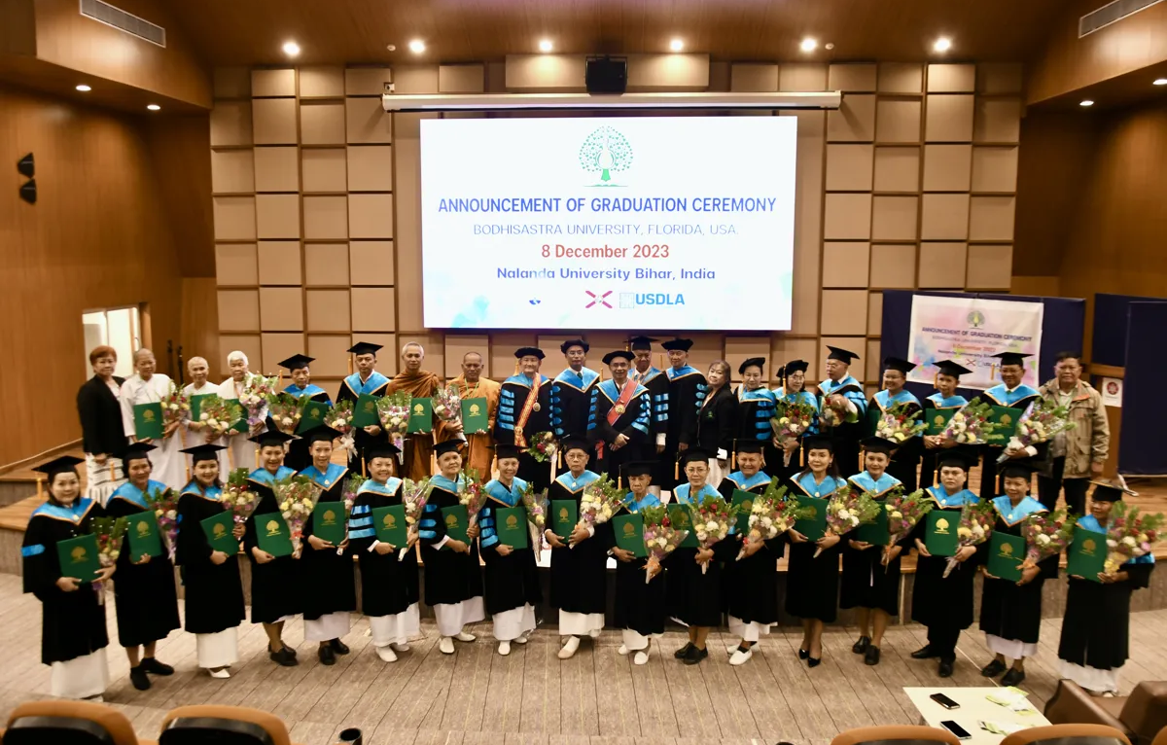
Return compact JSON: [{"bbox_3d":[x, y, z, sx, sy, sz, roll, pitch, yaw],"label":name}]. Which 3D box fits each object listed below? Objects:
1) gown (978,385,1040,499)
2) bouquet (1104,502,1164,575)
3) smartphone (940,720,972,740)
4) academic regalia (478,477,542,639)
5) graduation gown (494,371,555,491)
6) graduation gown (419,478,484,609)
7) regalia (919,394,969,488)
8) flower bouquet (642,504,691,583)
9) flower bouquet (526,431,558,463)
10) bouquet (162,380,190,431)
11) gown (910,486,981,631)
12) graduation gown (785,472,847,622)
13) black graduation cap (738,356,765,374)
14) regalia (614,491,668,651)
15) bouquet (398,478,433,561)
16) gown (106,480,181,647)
[{"bbox_3d":[3.623,0.668,7.395,0.495,1.116,0.380,4,8,30],"label":"gown"},{"bbox_3d":[3.557,1.079,5.660,0.350,0.460,0.250,19,20,25],"label":"bouquet"},{"bbox_3d":[1.984,1.903,4.657,0.073,0.010,0.156,-2,7,-12],"label":"smartphone"},{"bbox_3d":[-0.551,1.390,6.610,0.501,1.171,0.380,-1,7,-11],"label":"academic regalia"},{"bbox_3d":[-0.557,0.578,8.190,0.546,1.172,0.380,-1,7,-4],"label":"graduation gown"},{"bbox_3d":[-1.006,1.276,6.652,0.480,0.983,0.360,-3,8,-28],"label":"graduation gown"},{"bbox_3d":[3.072,0.732,7.487,0.460,1.100,0.360,5,8,36],"label":"regalia"},{"bbox_3d":[0.567,1.236,6.298,0.310,0.550,0.220,14,1,2],"label":"flower bouquet"},{"bbox_3d":[-0.367,0.650,7.600,0.280,0.296,0.260,0,7,-3],"label":"flower bouquet"},{"bbox_3d":[-3.570,0.318,7.639,0.250,0.480,0.200,3,13,-26],"label":"bouquet"},{"bbox_3d":[2.671,1.360,6.452,0.520,1.069,0.400,3,7,26],"label":"gown"},{"bbox_3d":[1.669,1.243,6.297,0.470,1.070,0.400,2,7,14],"label":"graduation gown"},{"bbox_3d":[1.505,-0.057,7.850,0.250,0.140,0.250,-11,7,6],"label":"black graduation cap"},{"bbox_3d":[0.413,1.418,6.517,0.450,1.066,0.360,2,7,12],"label":"regalia"},{"bbox_3d":[-1.267,1.071,6.387,0.230,0.613,0.240,12,-2,-13],"label":"bouquet"},{"bbox_3d":[-3.072,1.328,6.114,0.510,1.164,0.400,-5,9,-38],"label":"gown"}]

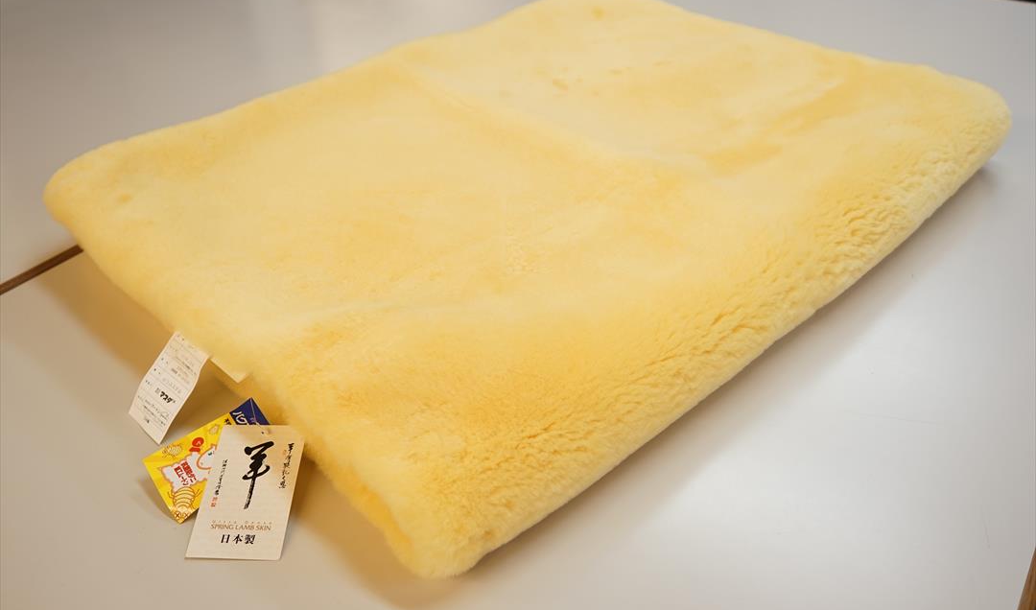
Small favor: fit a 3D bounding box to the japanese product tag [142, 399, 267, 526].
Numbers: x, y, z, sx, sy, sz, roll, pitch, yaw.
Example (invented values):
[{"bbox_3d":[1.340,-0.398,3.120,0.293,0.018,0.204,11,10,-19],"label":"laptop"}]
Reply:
[{"bbox_3d":[-0.189,0.096,0.579,0.077,0.006,0.055,-30,60,-23],"label":"japanese product tag"}]

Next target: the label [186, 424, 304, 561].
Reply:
[{"bbox_3d":[-0.164,0.113,0.562,0.055,0.005,0.090,0,50,3],"label":"label"}]

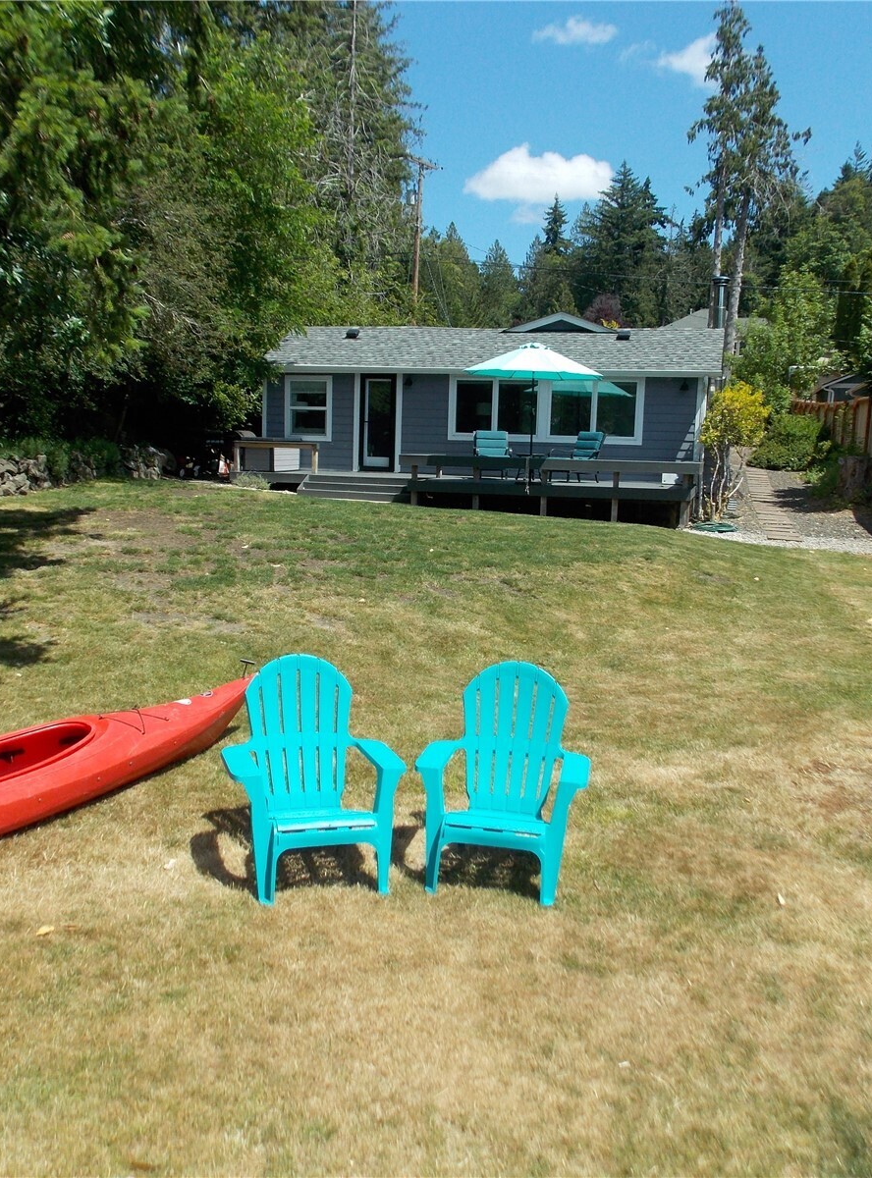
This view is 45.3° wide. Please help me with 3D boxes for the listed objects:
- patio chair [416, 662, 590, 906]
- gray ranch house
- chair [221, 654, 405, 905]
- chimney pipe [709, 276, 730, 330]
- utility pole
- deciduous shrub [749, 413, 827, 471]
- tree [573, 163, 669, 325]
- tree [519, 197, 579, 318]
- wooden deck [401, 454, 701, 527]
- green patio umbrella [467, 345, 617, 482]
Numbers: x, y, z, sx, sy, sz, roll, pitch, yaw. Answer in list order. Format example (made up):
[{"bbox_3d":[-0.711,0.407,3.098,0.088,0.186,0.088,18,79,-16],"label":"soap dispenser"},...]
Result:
[{"bbox_3d":[0.321,0.826,4.723,0.740,0.905,0.800,3,8,12],"label":"patio chair"},{"bbox_3d":[1.782,-4.574,25.753,10.050,4.150,9.000,4,8,14],"label":"gray ranch house"},{"bbox_3d":[-0.561,0.795,4.637,0.740,0.905,0.800,-1,8,-19],"label":"chair"},{"bbox_3d":[6.520,-6.501,23.914,0.400,1.240,0.400,4,8,14],"label":"chimney pipe"},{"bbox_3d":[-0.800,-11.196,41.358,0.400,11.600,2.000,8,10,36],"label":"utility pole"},{"bbox_3d":[9.111,-3.800,26.999,2.000,1.490,2.000,4,8,14],"label":"deciduous shrub"},{"bbox_3d":[12.368,-18.577,70.276,6.600,19.900,6.600,4,8,14],"label":"tree"},{"bbox_3d":[7.968,-18.678,75.468,4.400,18.400,4.400,4,8,14],"label":"tree"},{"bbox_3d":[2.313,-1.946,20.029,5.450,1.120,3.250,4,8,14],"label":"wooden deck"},{"bbox_3d":[1.777,-3.223,19.140,2.600,2.540,2.600,4,8,14],"label":"green patio umbrella"}]

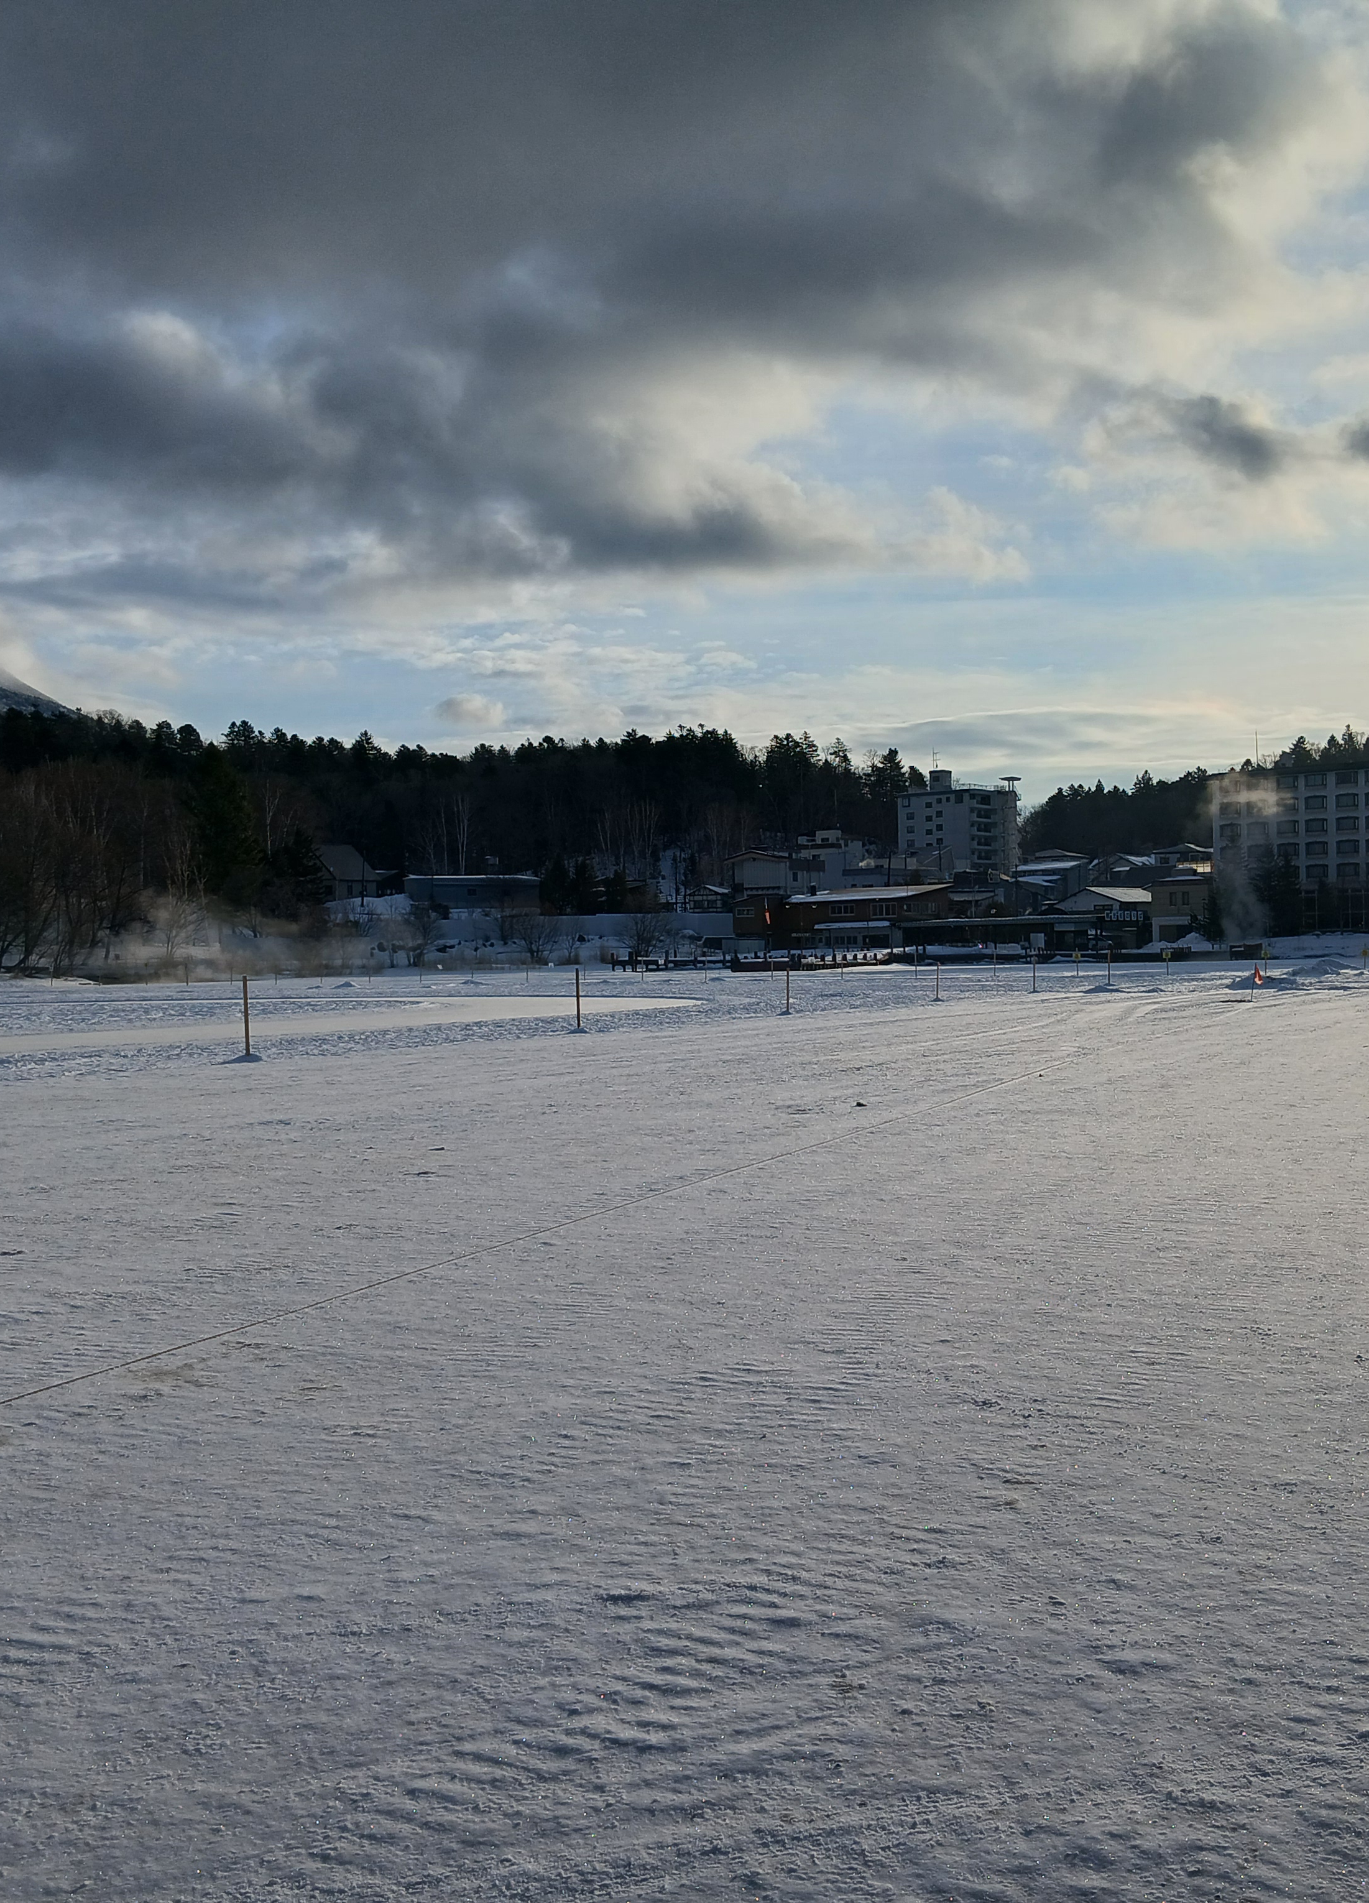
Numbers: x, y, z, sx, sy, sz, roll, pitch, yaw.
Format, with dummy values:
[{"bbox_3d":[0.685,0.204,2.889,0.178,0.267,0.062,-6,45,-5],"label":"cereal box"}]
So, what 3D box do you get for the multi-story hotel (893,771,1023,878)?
[{"bbox_3d":[59.500,-26.800,412.900,16.000,24.000,20.200,-1,0,-41],"label":"multi-story hotel"}]

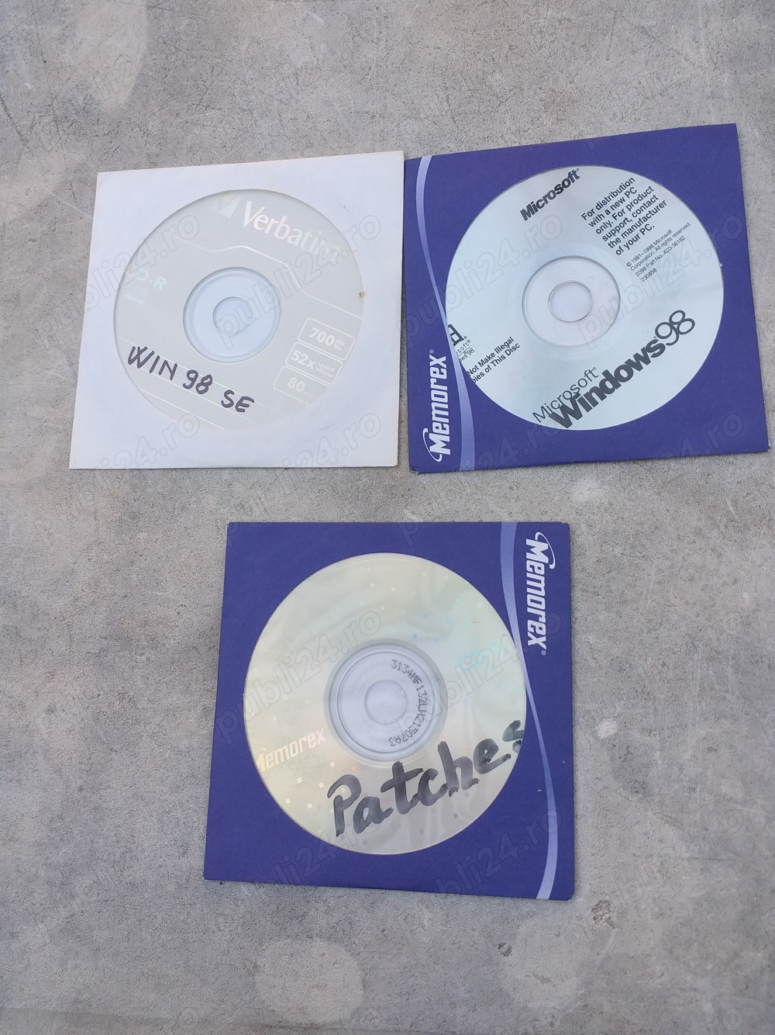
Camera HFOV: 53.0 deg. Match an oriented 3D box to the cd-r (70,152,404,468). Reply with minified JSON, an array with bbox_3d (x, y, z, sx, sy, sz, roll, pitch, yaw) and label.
[{"bbox_3d":[-0.058,-0.080,0.299,0.126,0.003,0.126,0,80,8],"label":"cd-r"}]

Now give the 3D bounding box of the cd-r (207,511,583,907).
[{"bbox_3d":[0.001,0.062,0.268,0.123,0.003,0.123,0,80,8],"label":"cd-r"}]

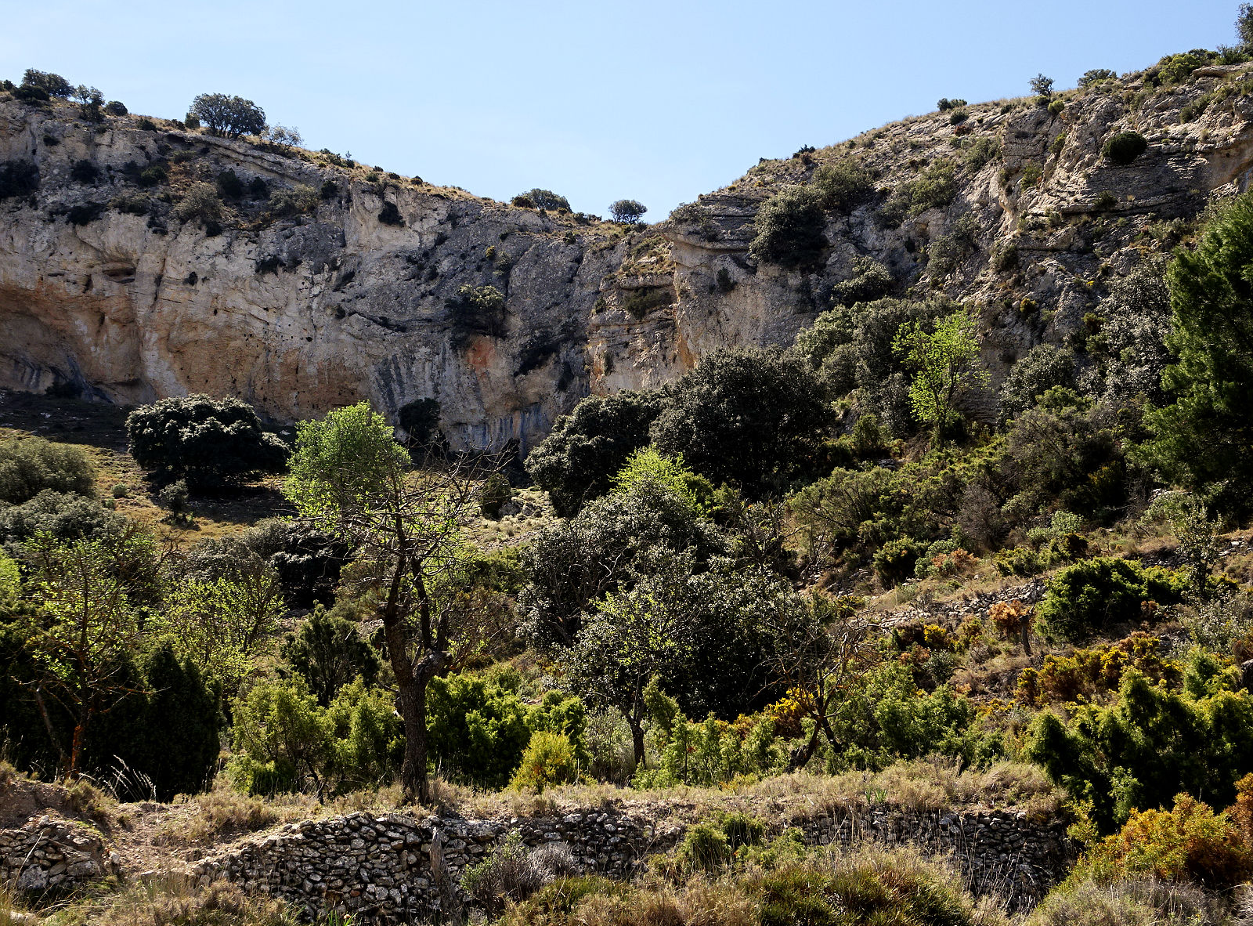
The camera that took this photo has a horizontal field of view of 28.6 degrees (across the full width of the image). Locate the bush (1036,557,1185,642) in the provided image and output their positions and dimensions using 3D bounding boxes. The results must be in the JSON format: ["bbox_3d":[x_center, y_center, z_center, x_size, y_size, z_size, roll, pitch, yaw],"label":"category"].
[{"bbox_3d":[9.047,2.561,46.000,2.780,1.480,2.220,0,-6,0],"label":"bush"}]

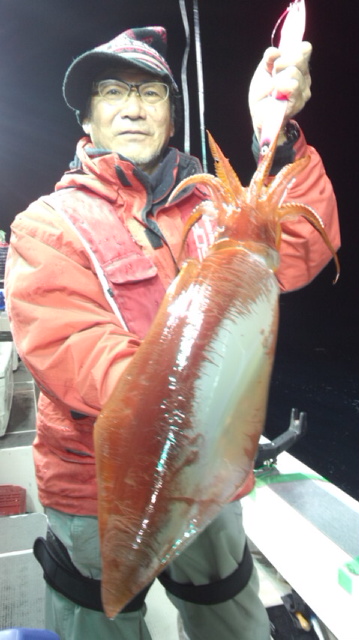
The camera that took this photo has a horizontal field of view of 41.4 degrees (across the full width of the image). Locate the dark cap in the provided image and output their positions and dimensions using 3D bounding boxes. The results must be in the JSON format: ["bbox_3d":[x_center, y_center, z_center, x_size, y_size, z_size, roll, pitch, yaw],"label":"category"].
[{"bbox_3d":[-0.110,-0.482,0.900,0.200,0.165,0.265,5,16,22],"label":"dark cap"}]

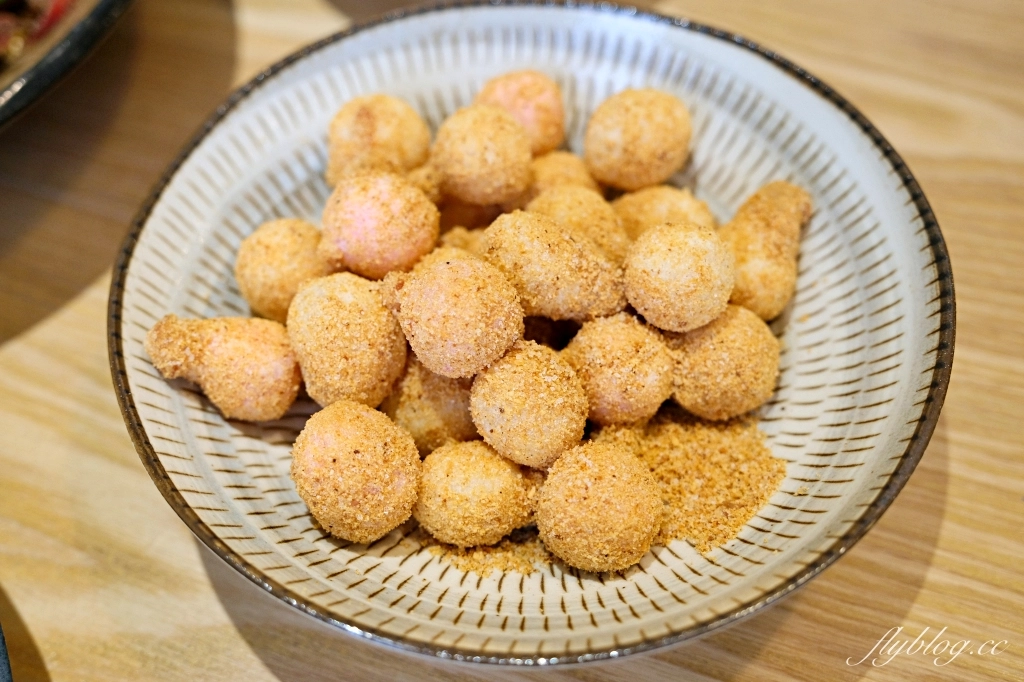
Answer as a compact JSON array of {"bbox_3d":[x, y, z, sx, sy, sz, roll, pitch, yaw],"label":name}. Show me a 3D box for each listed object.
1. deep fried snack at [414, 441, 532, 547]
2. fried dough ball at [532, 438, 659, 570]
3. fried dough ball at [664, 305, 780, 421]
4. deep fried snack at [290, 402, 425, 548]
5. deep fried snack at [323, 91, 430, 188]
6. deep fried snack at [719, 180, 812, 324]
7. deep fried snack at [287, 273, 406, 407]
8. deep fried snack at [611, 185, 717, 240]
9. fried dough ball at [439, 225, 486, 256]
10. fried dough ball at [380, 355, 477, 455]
[{"bbox_3d":[-0.009,0.035,0.274,0.026,0.025,0.026,-1,55,2],"label":"deep fried snack"},{"bbox_3d":[0.022,0.042,0.303,0.032,0.032,0.033,-1,54,1],"label":"fried dough ball"},{"bbox_3d":[0.051,0.005,0.291,0.028,0.028,0.028,-1,55,2],"label":"fried dough ball"},{"bbox_3d":[-0.035,0.029,0.268,0.029,0.031,0.031,-1,55,2],"label":"deep fried snack"},{"bbox_3d":[-0.042,-0.062,0.376,0.033,0.031,0.032,-1,54,1],"label":"deep fried snack"},{"bbox_3d":[0.067,-0.023,0.309,0.024,0.024,0.039,24,59,18],"label":"deep fried snack"},{"bbox_3d":[-0.040,0.000,0.289,0.029,0.030,0.030,-1,55,2],"label":"deep fried snack"},{"bbox_3d":[0.045,-0.031,0.355,0.031,0.029,0.030,-1,54,1],"label":"deep fried snack"},{"bbox_3d":[-0.013,-0.025,0.346,0.027,0.025,0.026,-1,54,1],"label":"fried dough ball"},{"bbox_3d":[-0.019,0.015,0.293,0.027,0.027,0.027,-1,55,2],"label":"fried dough ball"}]

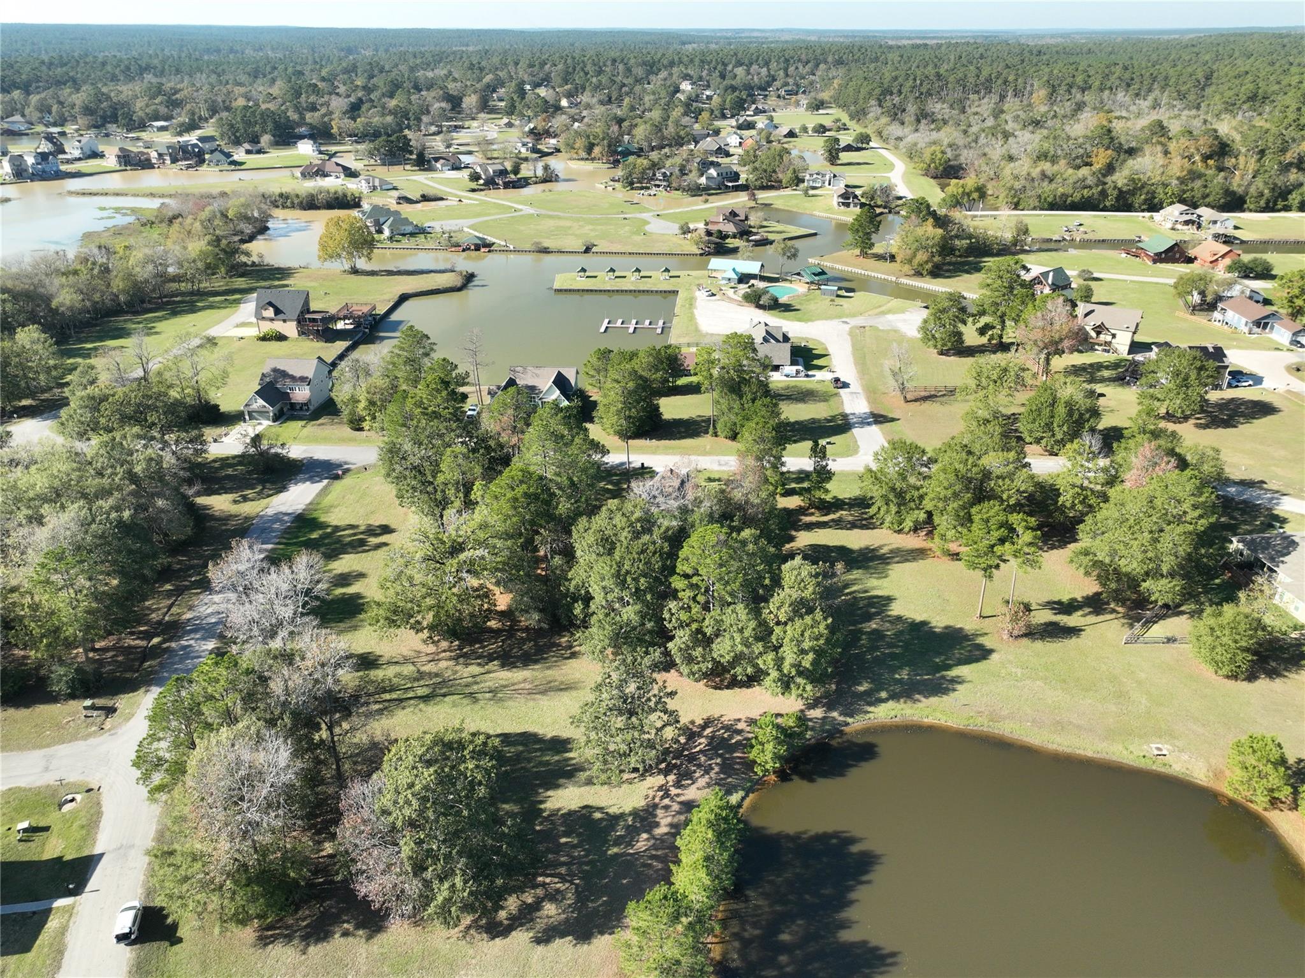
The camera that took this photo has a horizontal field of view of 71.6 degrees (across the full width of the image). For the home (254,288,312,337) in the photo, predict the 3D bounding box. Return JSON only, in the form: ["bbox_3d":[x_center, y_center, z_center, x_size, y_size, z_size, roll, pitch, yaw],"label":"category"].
[{"bbox_3d":[-104.140,-49.710,254.840,13.560,10.950,12.110,2,27,4],"label":"home"}]

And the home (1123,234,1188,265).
[{"bbox_3d":[190.780,-91.110,341.690,14.320,8.390,14.810,-2,27,-4],"label":"home"}]

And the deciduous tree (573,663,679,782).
[{"bbox_3d":[-2.970,28.200,108.450,12.920,14.860,12.920,0,27,0],"label":"deciduous tree"}]

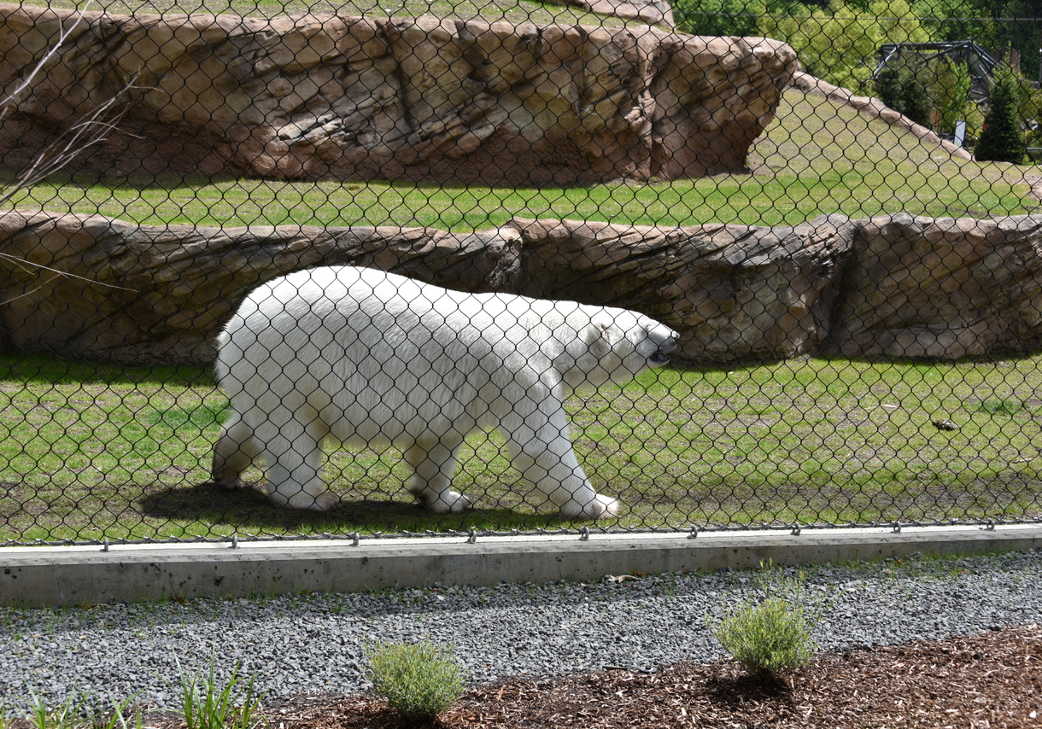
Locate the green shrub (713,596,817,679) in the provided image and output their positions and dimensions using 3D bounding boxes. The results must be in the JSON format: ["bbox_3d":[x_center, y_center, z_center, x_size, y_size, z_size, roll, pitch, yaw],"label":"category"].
[{"bbox_3d":[0.777,0.869,5.420,0.325,0.250,0.320,1,4,0],"label":"green shrub"}]

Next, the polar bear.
[{"bbox_3d":[-0.350,0.110,7.650,2.090,1.090,0.700,1,4,2],"label":"polar bear"}]

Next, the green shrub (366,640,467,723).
[{"bbox_3d":[-0.299,0.905,4.870,0.285,0.225,0.285,1,4,0],"label":"green shrub"}]

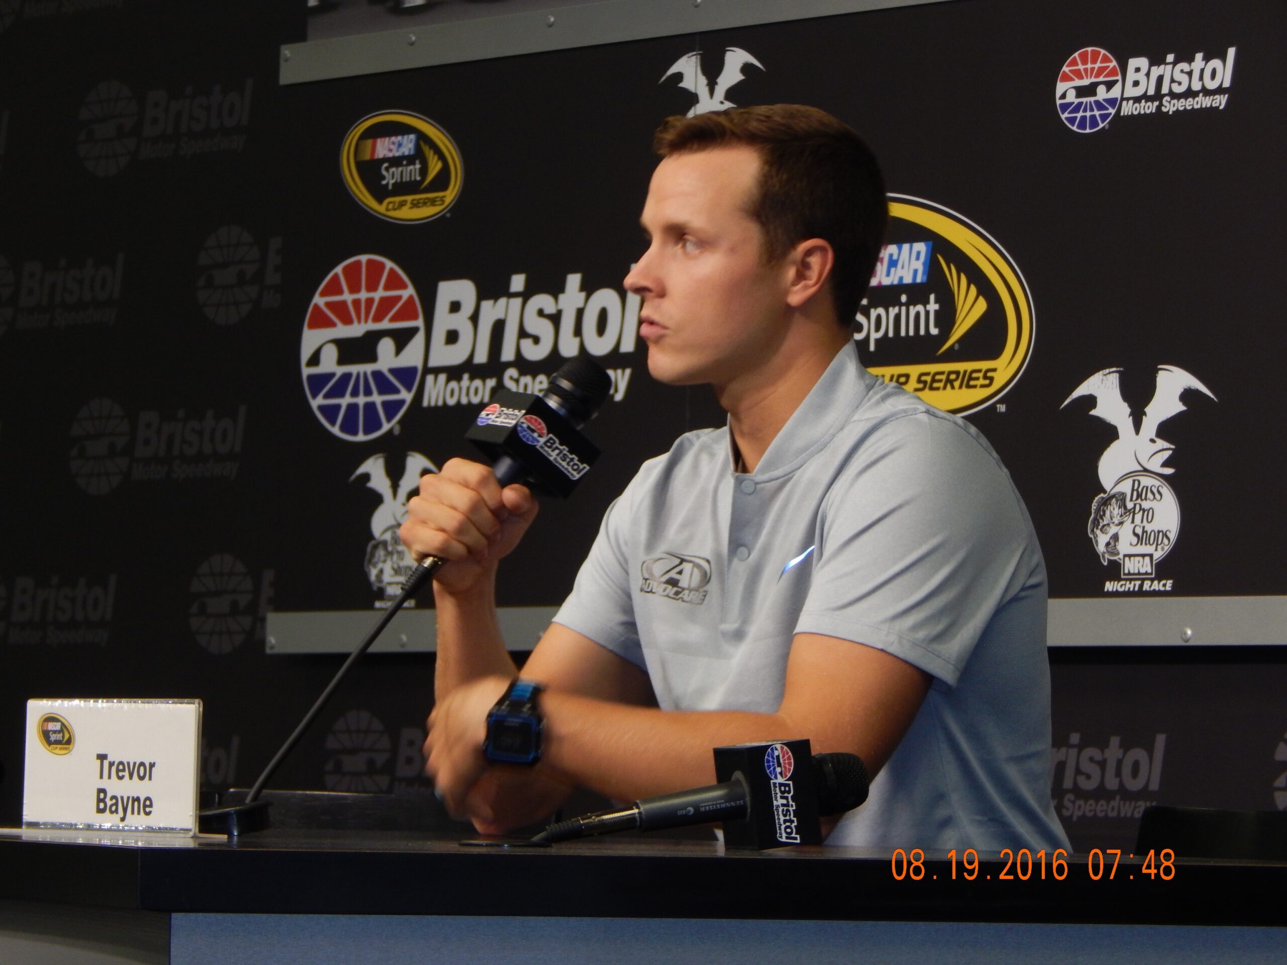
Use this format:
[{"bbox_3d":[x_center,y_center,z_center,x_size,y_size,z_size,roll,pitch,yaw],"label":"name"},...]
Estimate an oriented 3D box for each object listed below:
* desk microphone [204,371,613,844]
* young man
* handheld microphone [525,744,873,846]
[{"bbox_3d":[-0.199,0.104,6.240,0.080,0.480,0.082,42,-11,-18],"label":"desk microphone"},{"bbox_3d":[0.030,0.346,6.352,0.660,1.330,0.530,3,-3,-37],"label":"young man"},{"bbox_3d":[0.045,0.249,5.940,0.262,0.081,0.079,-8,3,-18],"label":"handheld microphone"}]

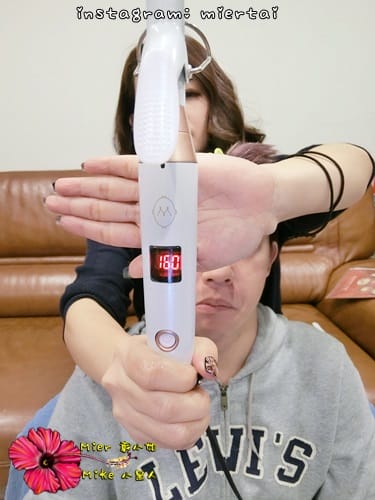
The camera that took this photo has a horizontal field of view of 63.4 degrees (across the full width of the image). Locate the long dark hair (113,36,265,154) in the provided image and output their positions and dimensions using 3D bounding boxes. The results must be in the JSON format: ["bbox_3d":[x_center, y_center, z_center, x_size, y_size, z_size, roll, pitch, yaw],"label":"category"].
[{"bbox_3d":[-0.003,-0.316,0.670,0.310,0.285,0.225,0,7,-3],"label":"long dark hair"}]

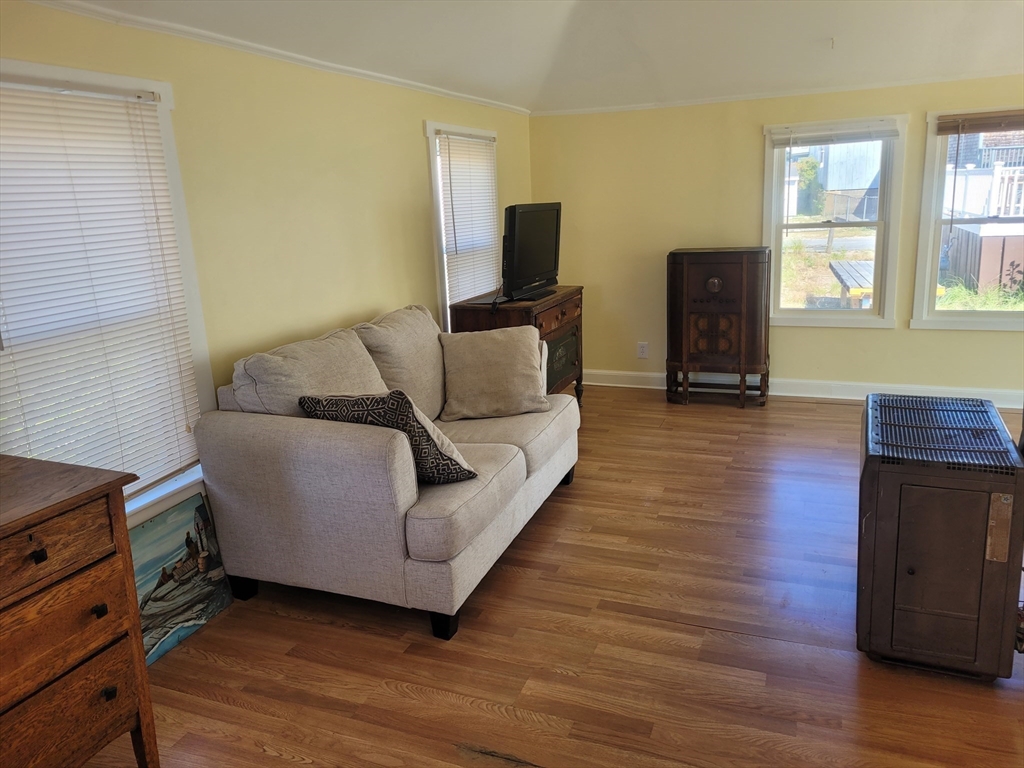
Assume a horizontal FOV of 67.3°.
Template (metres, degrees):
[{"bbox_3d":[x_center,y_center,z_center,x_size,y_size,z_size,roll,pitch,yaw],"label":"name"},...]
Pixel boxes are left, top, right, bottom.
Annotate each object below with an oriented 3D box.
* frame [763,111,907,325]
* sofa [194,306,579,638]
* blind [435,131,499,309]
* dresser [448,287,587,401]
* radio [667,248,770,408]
[{"bbox_3d":[2.024,-1.002,4.898,0.808,1.281,0.110,3,15,23],"label":"frame"},{"bbox_3d":[-0.372,0.199,3.203,0.959,0.904,1.569,2,14,20],"label":"sofa"},{"bbox_3d":[-0.244,-0.885,4.736,0.050,1.247,0.808,3,15,23],"label":"blind"},{"bbox_3d":[0.075,-0.153,4.814,0.530,0.799,0.877,3,15,23],"label":"dresser"},{"bbox_3d":[1.362,-0.369,5.033,0.627,0.997,0.329,3,15,23],"label":"radio"}]

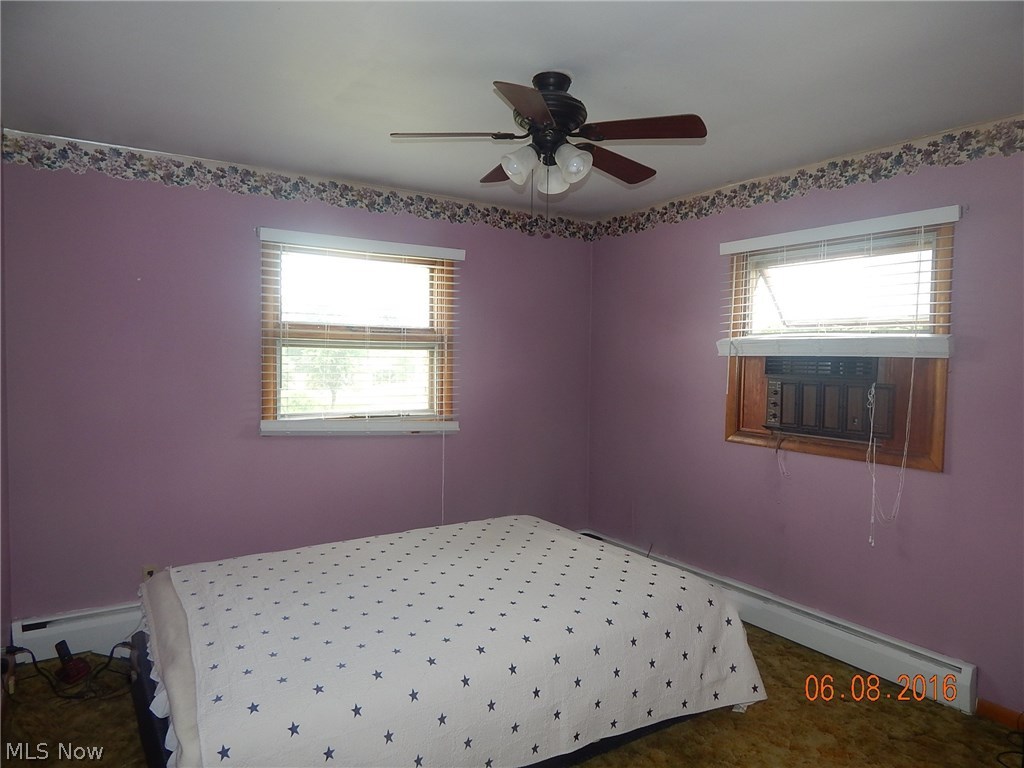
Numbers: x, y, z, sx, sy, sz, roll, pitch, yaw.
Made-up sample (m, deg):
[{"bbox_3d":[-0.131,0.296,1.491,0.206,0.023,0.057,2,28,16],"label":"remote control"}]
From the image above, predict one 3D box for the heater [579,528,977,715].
[{"bbox_3d":[1.221,1.221,3.776,0.070,0.189,2.548,-1,3,-33],"label":"heater"}]

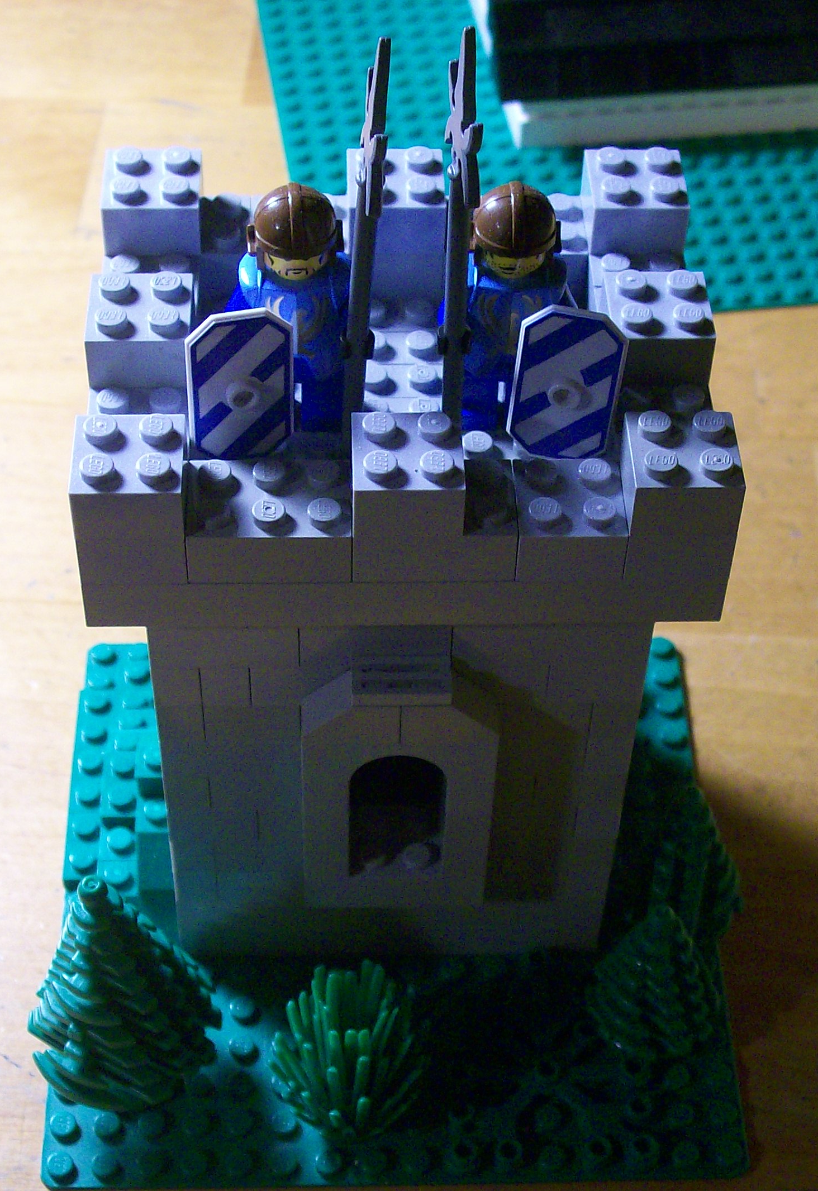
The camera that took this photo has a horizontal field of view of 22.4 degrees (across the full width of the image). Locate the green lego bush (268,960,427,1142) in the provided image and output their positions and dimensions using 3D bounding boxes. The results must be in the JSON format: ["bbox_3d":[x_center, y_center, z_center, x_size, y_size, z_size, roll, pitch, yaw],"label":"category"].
[{"bbox_3d":[-0.010,0.080,0.363,0.028,0.038,0.027,0,48,-2],"label":"green lego bush"}]

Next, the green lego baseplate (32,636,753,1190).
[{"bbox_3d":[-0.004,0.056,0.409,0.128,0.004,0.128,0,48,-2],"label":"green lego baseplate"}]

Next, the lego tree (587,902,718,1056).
[{"bbox_3d":[0.046,0.067,0.375,0.024,0.039,0.024,0,48,-2],"label":"lego tree"}]

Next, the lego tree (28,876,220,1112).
[{"bbox_3d":[-0.051,0.066,0.358,0.034,0.061,0.033,0,48,-2],"label":"lego tree"}]

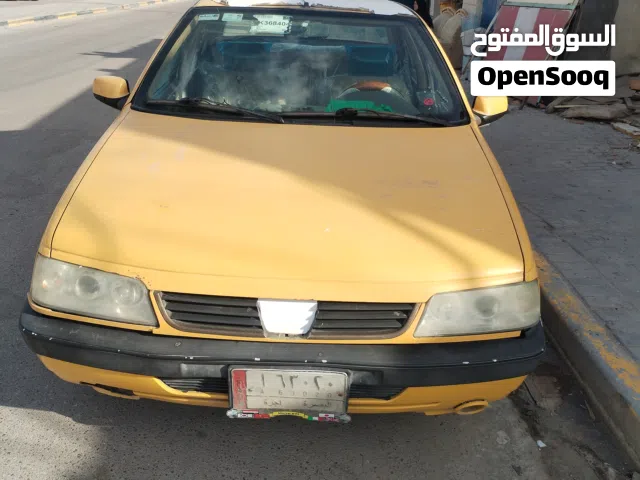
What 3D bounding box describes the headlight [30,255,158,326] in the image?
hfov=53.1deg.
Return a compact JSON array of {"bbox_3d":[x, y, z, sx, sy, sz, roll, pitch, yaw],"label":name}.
[{"bbox_3d":[-0.693,0.161,1.954,0.445,0.155,0.210,7,24,9],"label":"headlight"}]

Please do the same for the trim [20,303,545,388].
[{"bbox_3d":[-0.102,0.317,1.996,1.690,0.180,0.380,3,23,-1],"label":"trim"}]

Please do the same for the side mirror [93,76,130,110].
[{"bbox_3d":[-0.964,-0.708,3.016,0.190,0.145,0.125,3,23,-1],"label":"side mirror"}]

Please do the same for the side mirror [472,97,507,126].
[{"bbox_3d":[0.803,-0.623,3.058,0.190,0.145,0.125,3,23,-1],"label":"side mirror"}]

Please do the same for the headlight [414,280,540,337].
[{"bbox_3d":[0.501,0.218,1.982,0.445,0.155,0.210,-2,24,-11],"label":"headlight"}]

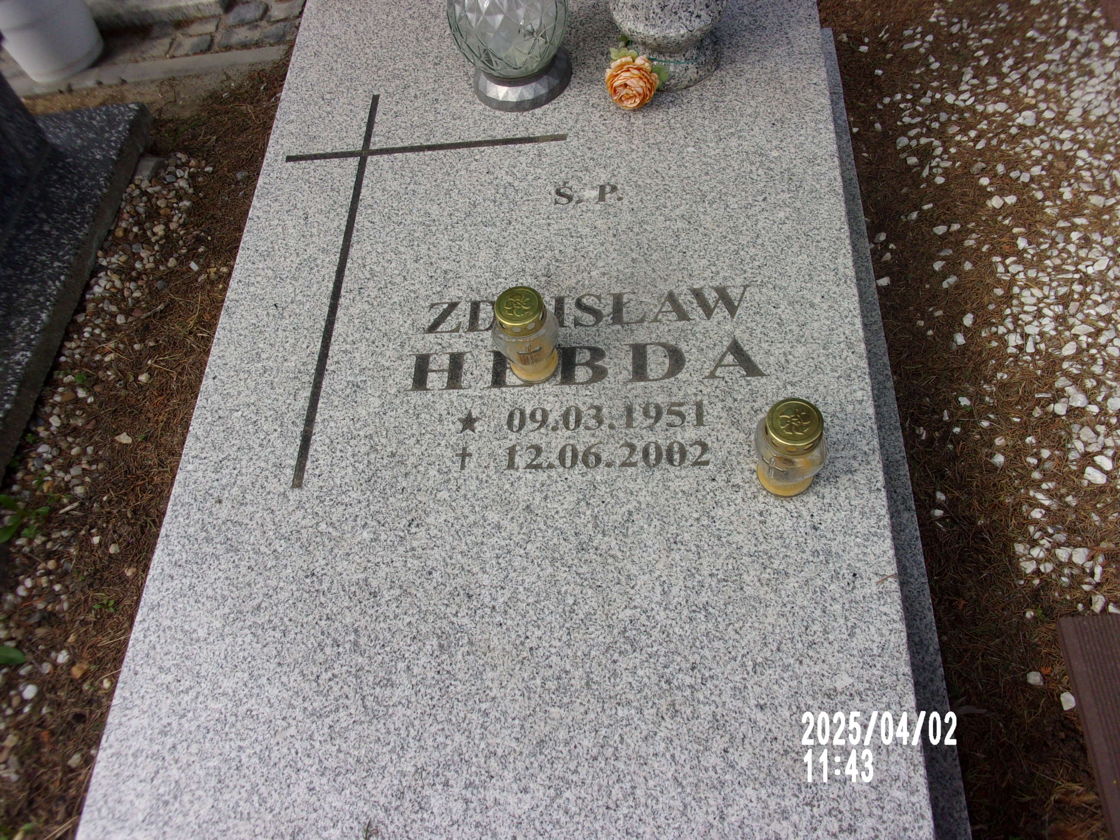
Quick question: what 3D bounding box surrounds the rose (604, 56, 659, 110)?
[{"bbox_3d":[0.104,-0.490,1.318,0.077,0.074,0.057,1,37,11],"label":"rose"}]

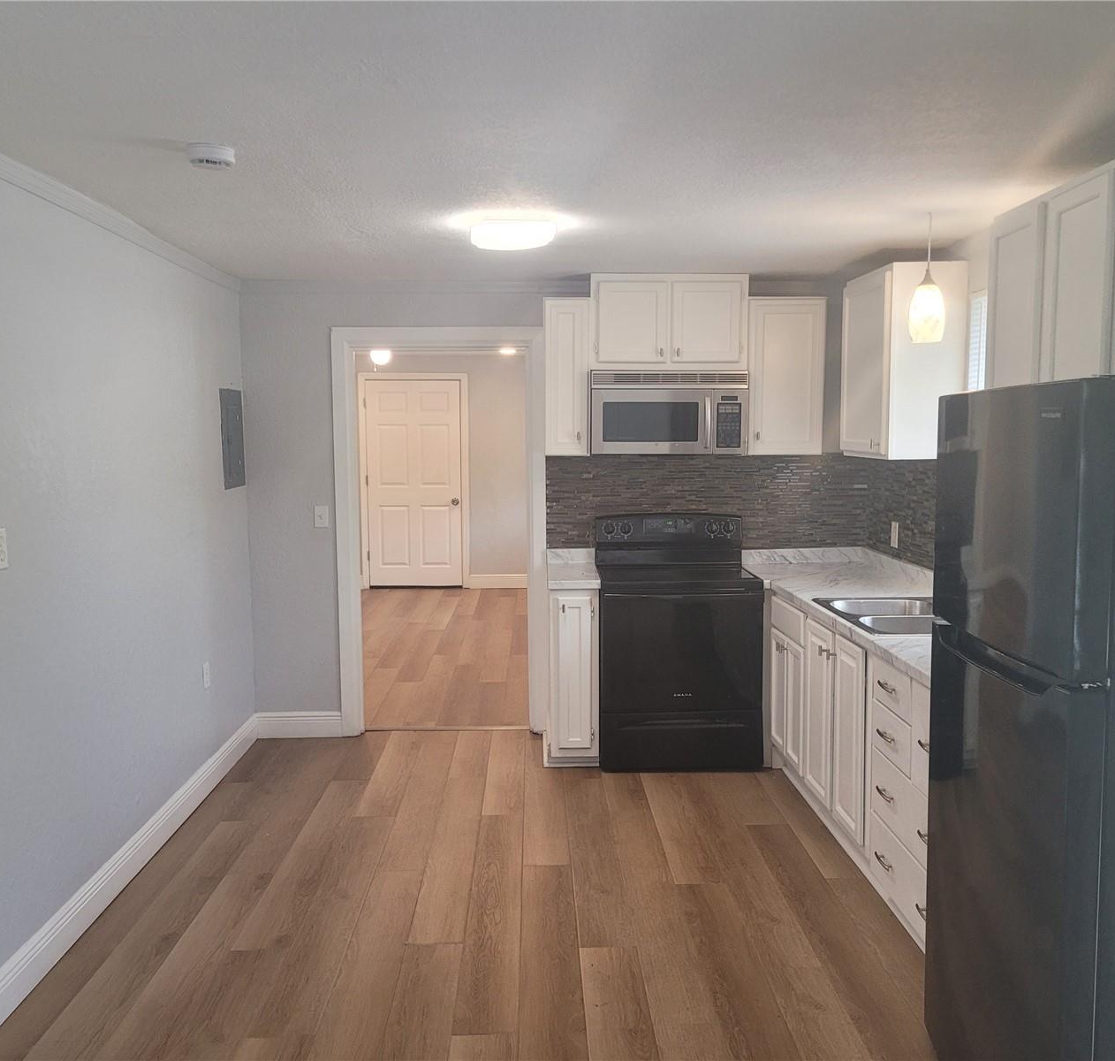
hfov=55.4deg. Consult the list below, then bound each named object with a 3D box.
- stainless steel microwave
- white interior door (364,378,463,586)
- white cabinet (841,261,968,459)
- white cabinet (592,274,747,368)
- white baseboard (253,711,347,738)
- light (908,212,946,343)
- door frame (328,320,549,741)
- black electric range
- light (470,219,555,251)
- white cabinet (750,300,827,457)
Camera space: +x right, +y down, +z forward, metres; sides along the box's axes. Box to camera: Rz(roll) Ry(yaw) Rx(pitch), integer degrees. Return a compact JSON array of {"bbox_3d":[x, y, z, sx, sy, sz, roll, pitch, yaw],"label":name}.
[{"bbox_3d":[0.540,-0.577,5.298,0.760,0.393,0.387,-1,5,-1],"label":"stainless steel microwave"},{"bbox_3d":[-1.421,-0.465,10.526,0.915,2.039,0.045,-1,5,-1],"label":"white interior door"},{"bbox_3d":[1.474,-0.708,4.582,0.318,0.781,0.618,-1,5,-1],"label":"white cabinet"},{"bbox_3d":[0.544,-1.026,5.303,0.756,0.452,0.325,-1,5,-1],"label":"white cabinet"},{"bbox_3d":[-1.365,1.033,5.606,0.455,0.130,0.017,-1,5,-1],"label":"white baseboard"},{"bbox_3d":[1.328,-0.906,3.804,0.133,0.465,0.133,-1,5,-1],"label":"light"},{"bbox_3d":[-0.604,0.019,5.594,1.084,2.137,0.170,-1,5,-1],"label":"door frame"},{"bbox_3d":[0.576,0.519,5.249,0.758,1.168,0.655,-1,5,-1],"label":"black electric range"},{"bbox_3d":[-0.166,-1.120,4.044,0.337,0.066,0.337,-1,5,-1],"label":"light"},{"bbox_3d":[1.110,-0.760,5.324,0.376,0.755,0.332,-1,5,-1],"label":"white cabinet"}]

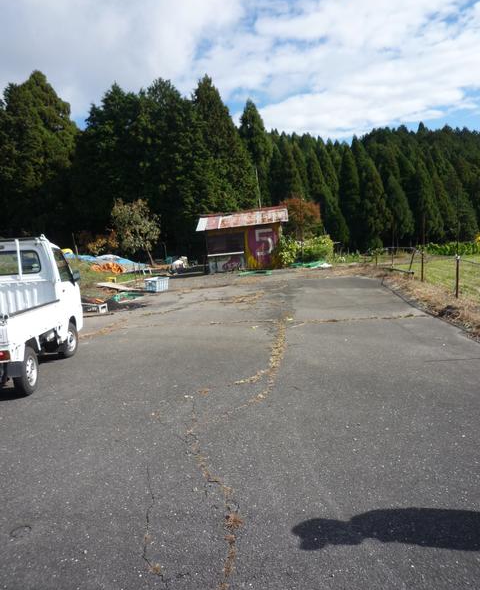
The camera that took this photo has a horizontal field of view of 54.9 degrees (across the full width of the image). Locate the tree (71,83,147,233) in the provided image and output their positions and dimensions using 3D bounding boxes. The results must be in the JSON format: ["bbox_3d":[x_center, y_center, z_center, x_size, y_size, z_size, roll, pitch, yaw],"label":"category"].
[{"bbox_3d":[-9.222,-8.585,32.414,5.330,12.020,5.330,0,6,0],"label":"tree"}]

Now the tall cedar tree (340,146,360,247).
[{"bbox_3d":[11.957,-10.534,50.470,2.520,10.860,2.520,0,6,0],"label":"tall cedar tree"}]

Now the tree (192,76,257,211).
[{"bbox_3d":[-1.070,-8.751,31.901,4.420,12.290,4.420,0,6,0],"label":"tree"}]

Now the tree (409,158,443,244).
[{"bbox_3d":[20.099,-9.980,49.547,3.640,9.290,3.640,0,6,0],"label":"tree"}]

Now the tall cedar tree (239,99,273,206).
[{"bbox_3d":[1.321,-10.035,39.377,2.900,12.770,2.900,0,6,0],"label":"tall cedar tree"}]

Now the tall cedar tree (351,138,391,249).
[{"bbox_3d":[14.062,-10.784,49.425,4.060,11.780,4.060,0,6,0],"label":"tall cedar tree"}]

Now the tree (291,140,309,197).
[{"bbox_3d":[6.875,-11.486,53.406,2.500,12.160,2.500,0,6,0],"label":"tree"}]

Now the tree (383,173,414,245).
[{"bbox_3d":[16.780,-8.860,48.625,3.160,7.680,3.160,0,6,0],"label":"tree"}]

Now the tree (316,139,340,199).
[{"bbox_3d":[10.414,-11.873,54.390,2.970,12.500,2.970,0,6,0],"label":"tree"}]

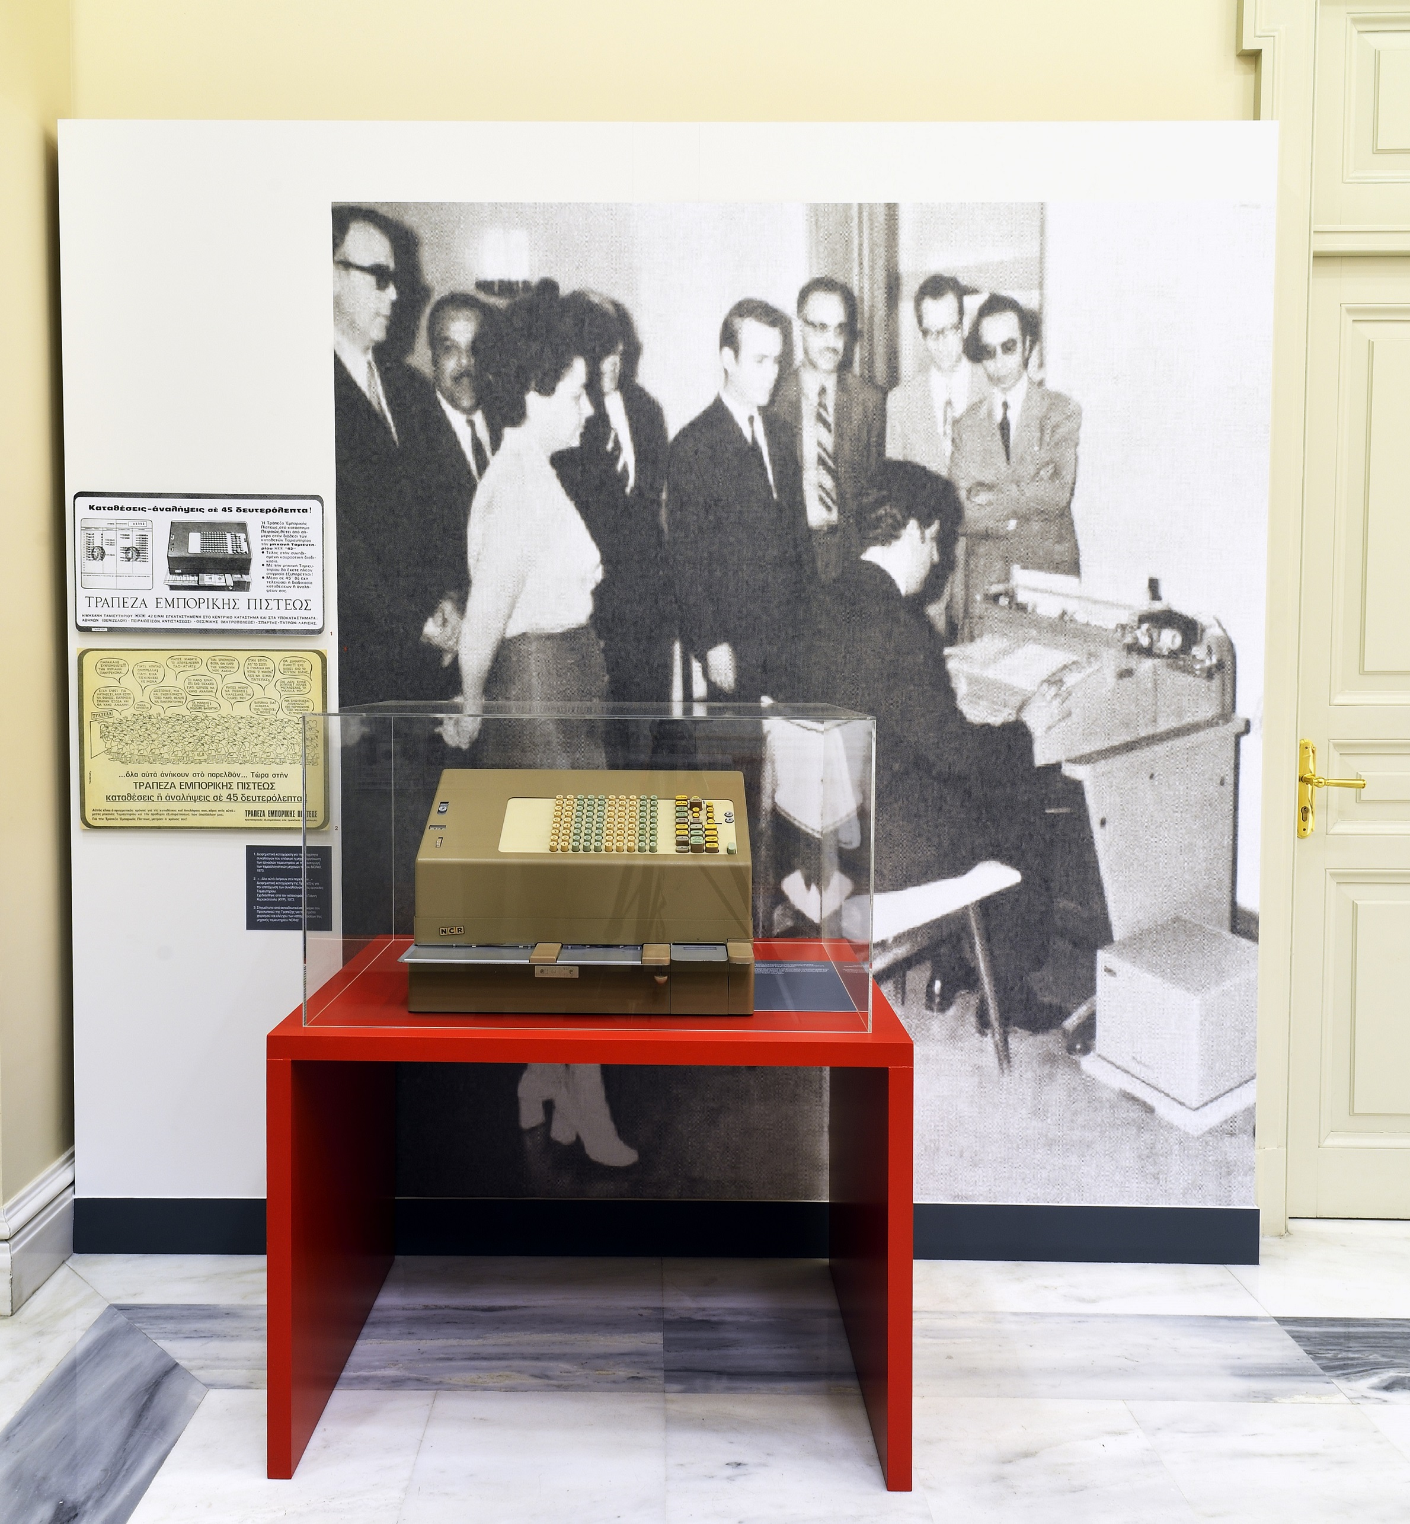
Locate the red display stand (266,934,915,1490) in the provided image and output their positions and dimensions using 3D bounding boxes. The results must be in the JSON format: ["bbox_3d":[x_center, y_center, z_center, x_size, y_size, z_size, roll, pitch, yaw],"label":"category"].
[{"bbox_3d":[-0.183,0.753,2.340,1.000,0.702,0.748,1,3,-1],"label":"red display stand"}]

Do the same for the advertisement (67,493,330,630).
[{"bbox_3d":[-1.060,-0.415,2.661,0.522,0.286,0.010,1,3,0],"label":"advertisement"}]

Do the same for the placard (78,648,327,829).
[{"bbox_3d":[-1.061,-0.046,2.683,0.526,0.382,0.010,1,3,0],"label":"placard"}]

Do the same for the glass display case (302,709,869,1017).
[{"bbox_3d":[-0.189,0.154,2.316,0.899,0.496,0.636,1,3,-1],"label":"glass display case"}]

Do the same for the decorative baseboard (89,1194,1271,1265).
[{"bbox_3d":[-0.083,1.018,2.760,2.558,0.124,0.020,1,3,0],"label":"decorative baseboard"}]

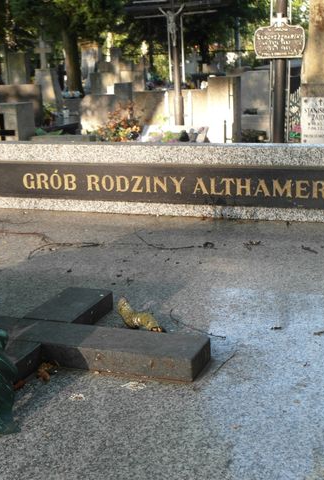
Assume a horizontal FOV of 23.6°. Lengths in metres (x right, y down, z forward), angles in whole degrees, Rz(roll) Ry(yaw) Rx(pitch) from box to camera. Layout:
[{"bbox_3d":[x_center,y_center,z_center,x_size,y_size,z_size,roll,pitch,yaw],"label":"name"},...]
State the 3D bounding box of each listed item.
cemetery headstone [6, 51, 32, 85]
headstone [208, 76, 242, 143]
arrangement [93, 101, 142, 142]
[{"bbox_3d":[-2.002,-2.273,11.105,0.290,0.850,0.130,3,15,21],"label":"cemetery headstone"},{"bbox_3d":[0.502,-0.979,6.071,0.210,0.580,0.200,3,15,21],"label":"headstone"},{"bbox_3d":[-0.315,-0.844,5.639,0.290,0.320,0.250,3,15,21],"label":"arrangement"}]

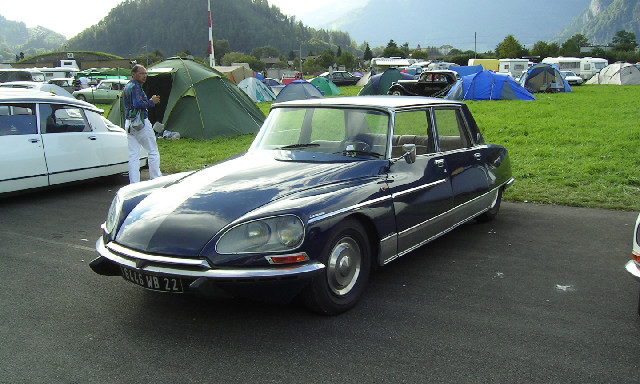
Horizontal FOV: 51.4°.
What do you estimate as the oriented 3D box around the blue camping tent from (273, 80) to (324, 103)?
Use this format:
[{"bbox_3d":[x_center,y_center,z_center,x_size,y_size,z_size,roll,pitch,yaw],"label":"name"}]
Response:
[{"bbox_3d":[-1.103,-5.356,35.811,2.900,1.300,2.400,-1,10,0],"label":"blue camping tent"}]

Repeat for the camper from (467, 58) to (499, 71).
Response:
[{"bbox_3d":[16.660,-11.939,67.003,5.200,2.700,2.100,-5,11,-20],"label":"camper"}]

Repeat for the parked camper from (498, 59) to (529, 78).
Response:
[{"bbox_3d":[19.193,-11.815,66.018,2.200,2.700,4.800,-4,10,-14],"label":"parked camper"}]

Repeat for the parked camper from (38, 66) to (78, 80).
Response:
[{"bbox_3d":[-26.425,-11.077,67.003,5.300,2.750,2.200,1,10,11],"label":"parked camper"}]

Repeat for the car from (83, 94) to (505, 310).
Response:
[{"bbox_3d":[0.288,-0.179,6.064,1.800,1.410,4.850,6,12,34],"label":"car"}]

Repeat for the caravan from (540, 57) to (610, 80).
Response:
[{"bbox_3d":[25.996,-12.299,67.988,6.400,2.700,2.300,3,11,20],"label":"caravan"}]

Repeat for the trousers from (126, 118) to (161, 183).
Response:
[{"bbox_3d":[-2.588,-0.582,9.789,0.480,0.980,0.380,-4,10,-16],"label":"trousers"}]

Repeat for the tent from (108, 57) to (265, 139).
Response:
[{"bbox_3d":[-3.724,-2.685,18.705,3.600,2.100,2.800,5,12,33],"label":"tent"}]

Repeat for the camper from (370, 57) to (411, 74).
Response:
[{"bbox_3d":[6.560,-10.839,61.069,5.500,3.000,2.300,2,11,17],"label":"camper"}]

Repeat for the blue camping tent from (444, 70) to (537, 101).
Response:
[{"bbox_3d":[9.438,-5.961,37.061,4.700,1.650,2.400,-2,10,-6],"label":"blue camping tent"}]

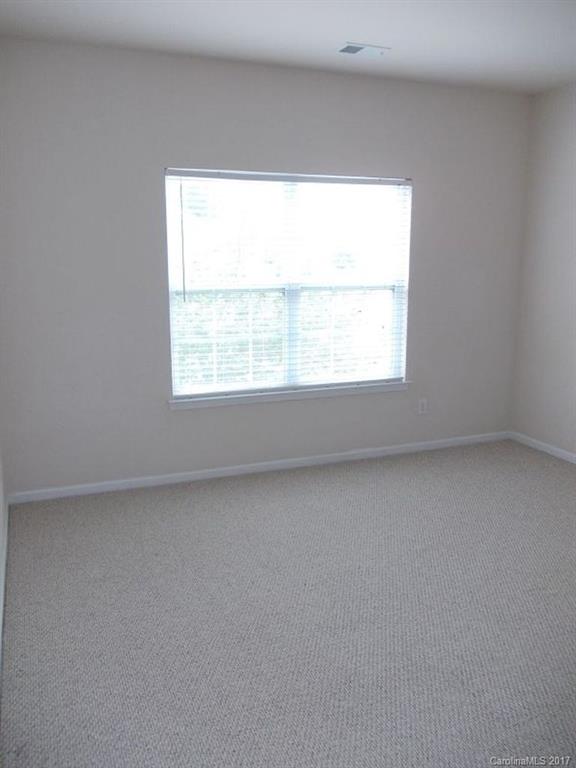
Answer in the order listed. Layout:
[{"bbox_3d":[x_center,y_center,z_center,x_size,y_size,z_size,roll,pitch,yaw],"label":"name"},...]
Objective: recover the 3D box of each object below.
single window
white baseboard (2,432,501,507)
[{"bbox_3d":[0.063,-0.650,4.338,1.802,1.552,0.100,-4,11,-20],"label":"single window"},{"bbox_3d":[0.053,0.584,4.531,3.839,0.073,0.020,-4,11,-20],"label":"white baseboard"}]

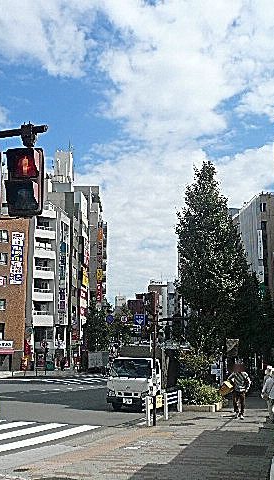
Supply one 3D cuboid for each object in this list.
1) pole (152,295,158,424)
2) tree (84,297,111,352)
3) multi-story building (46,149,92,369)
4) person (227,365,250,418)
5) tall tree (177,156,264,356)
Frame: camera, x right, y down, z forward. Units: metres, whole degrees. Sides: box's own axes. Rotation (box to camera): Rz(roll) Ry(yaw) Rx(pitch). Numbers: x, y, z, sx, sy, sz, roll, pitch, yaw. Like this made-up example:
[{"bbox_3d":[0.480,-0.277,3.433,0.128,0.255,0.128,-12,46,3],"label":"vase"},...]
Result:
[{"bbox_3d":[0.474,3.126,13.793,0.140,3.466,0.140,0,-13,0],"label":"pole"},{"bbox_3d":[-4.800,11.400,63.000,3.800,8.800,3.800,0,-12,0],"label":"tree"},{"bbox_3d":[-12.000,3.691,77.172,9.000,31.000,8.500,-4,-14,16],"label":"multi-story building"},{"bbox_3d":[3.084,4.557,15.579,0.640,1.576,0.450,-2,-13,8],"label":"person"},{"bbox_3d":[3.170,1.500,21.100,3.700,10.100,3.700,0,-12,0],"label":"tall tree"}]

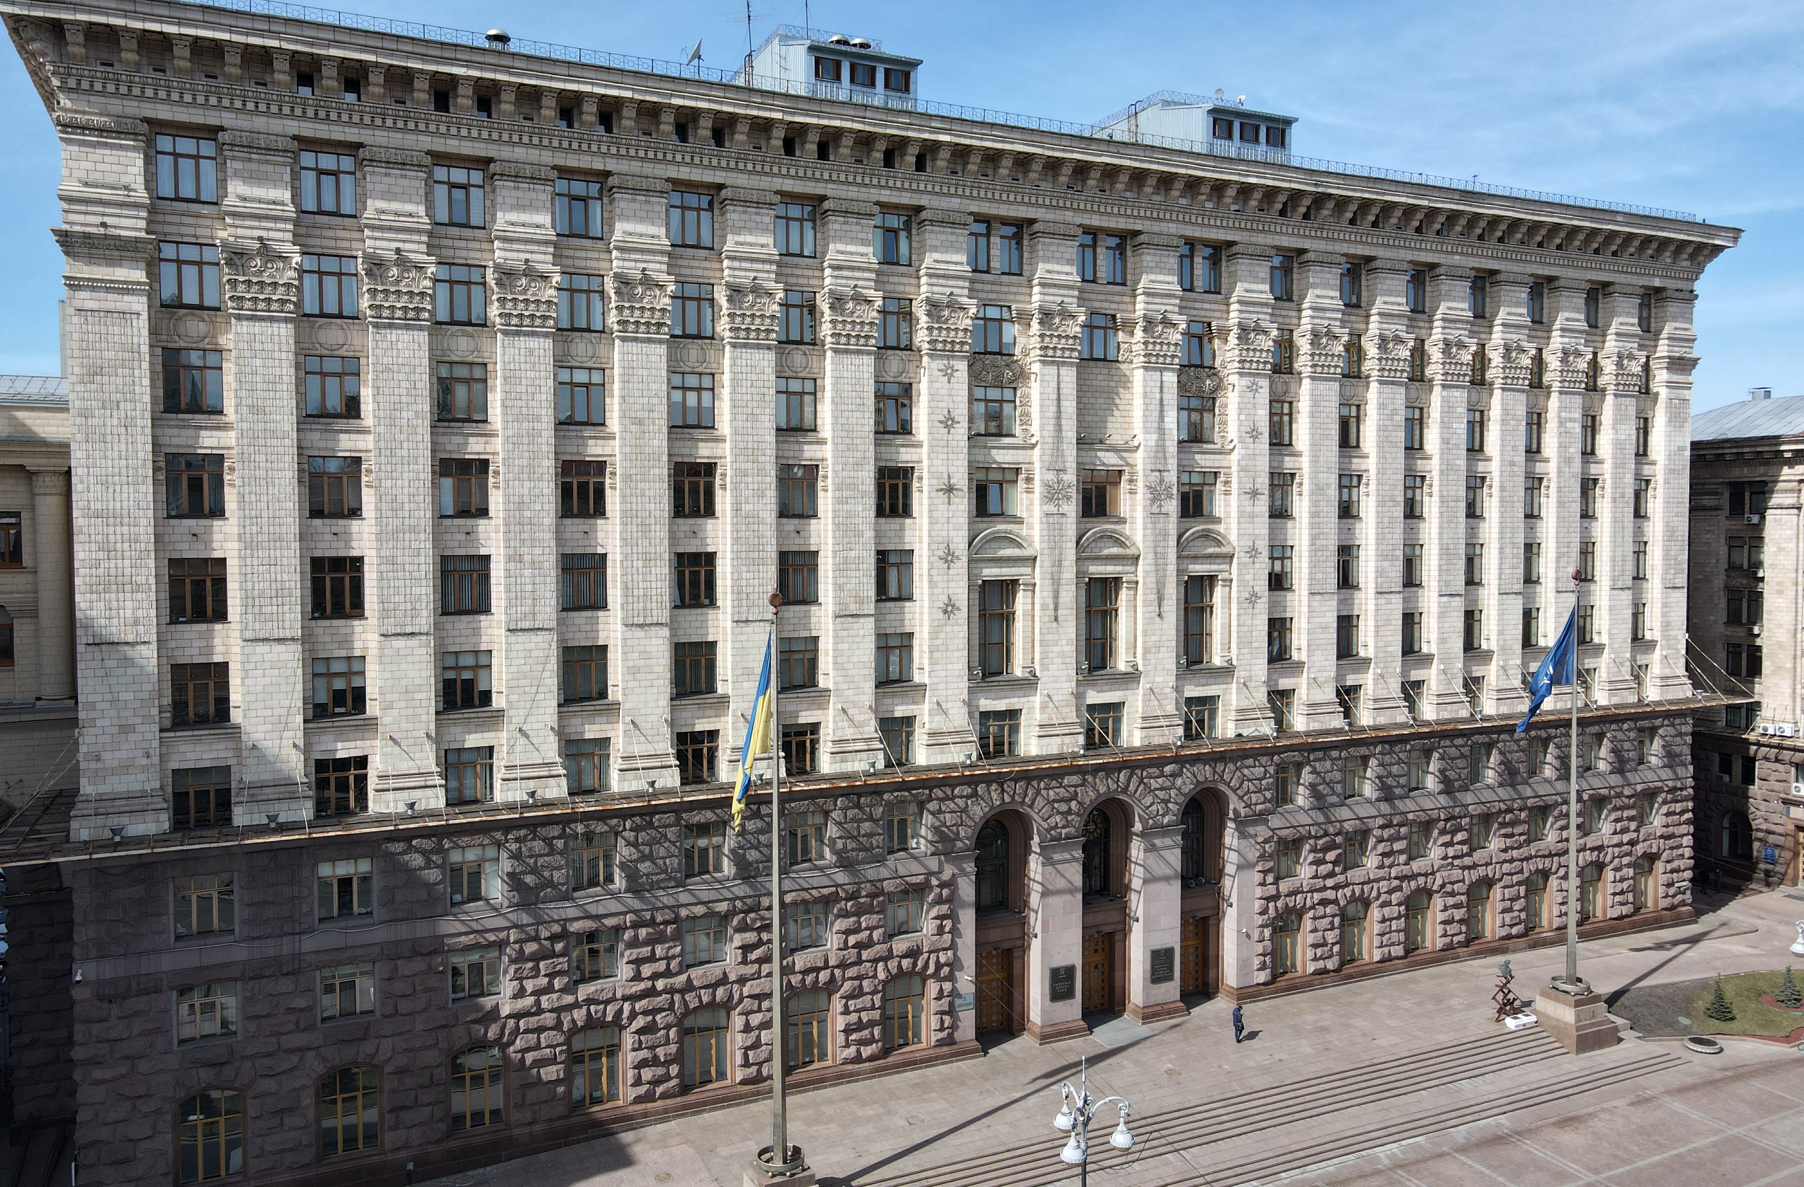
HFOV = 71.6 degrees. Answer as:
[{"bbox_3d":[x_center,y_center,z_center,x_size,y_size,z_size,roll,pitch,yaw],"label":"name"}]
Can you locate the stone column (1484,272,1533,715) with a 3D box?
[{"bbox_3d":[35.481,-5.774,73.055,2.450,25.400,0.950,-2,3,-24],"label":"stone column"}]

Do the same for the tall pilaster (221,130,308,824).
[{"bbox_3d":[-23.849,-4.187,47.046,2.450,25.400,0.950,-2,3,-24],"label":"tall pilaster"}]

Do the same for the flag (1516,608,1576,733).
[{"bbox_3d":[30.431,3.484,59.061,2.776,5.947,0.595,0,3,3],"label":"flag"}]

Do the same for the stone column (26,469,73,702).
[{"bbox_3d":[-38.048,-0.347,56.000,1.600,10.400,1.450,-2,3,-24],"label":"stone column"}]

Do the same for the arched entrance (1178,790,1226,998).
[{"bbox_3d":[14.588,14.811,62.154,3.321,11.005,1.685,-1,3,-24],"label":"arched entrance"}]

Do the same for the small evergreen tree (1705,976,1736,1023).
[{"bbox_3d":[42.654,21.023,65.180,1.450,2.250,1.450,-2,3,-24],"label":"small evergreen tree"}]

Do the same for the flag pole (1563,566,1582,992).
[{"bbox_3d":[33.472,9.223,62.212,0.500,21.180,0.500,-2,3,-24],"label":"flag pole"}]

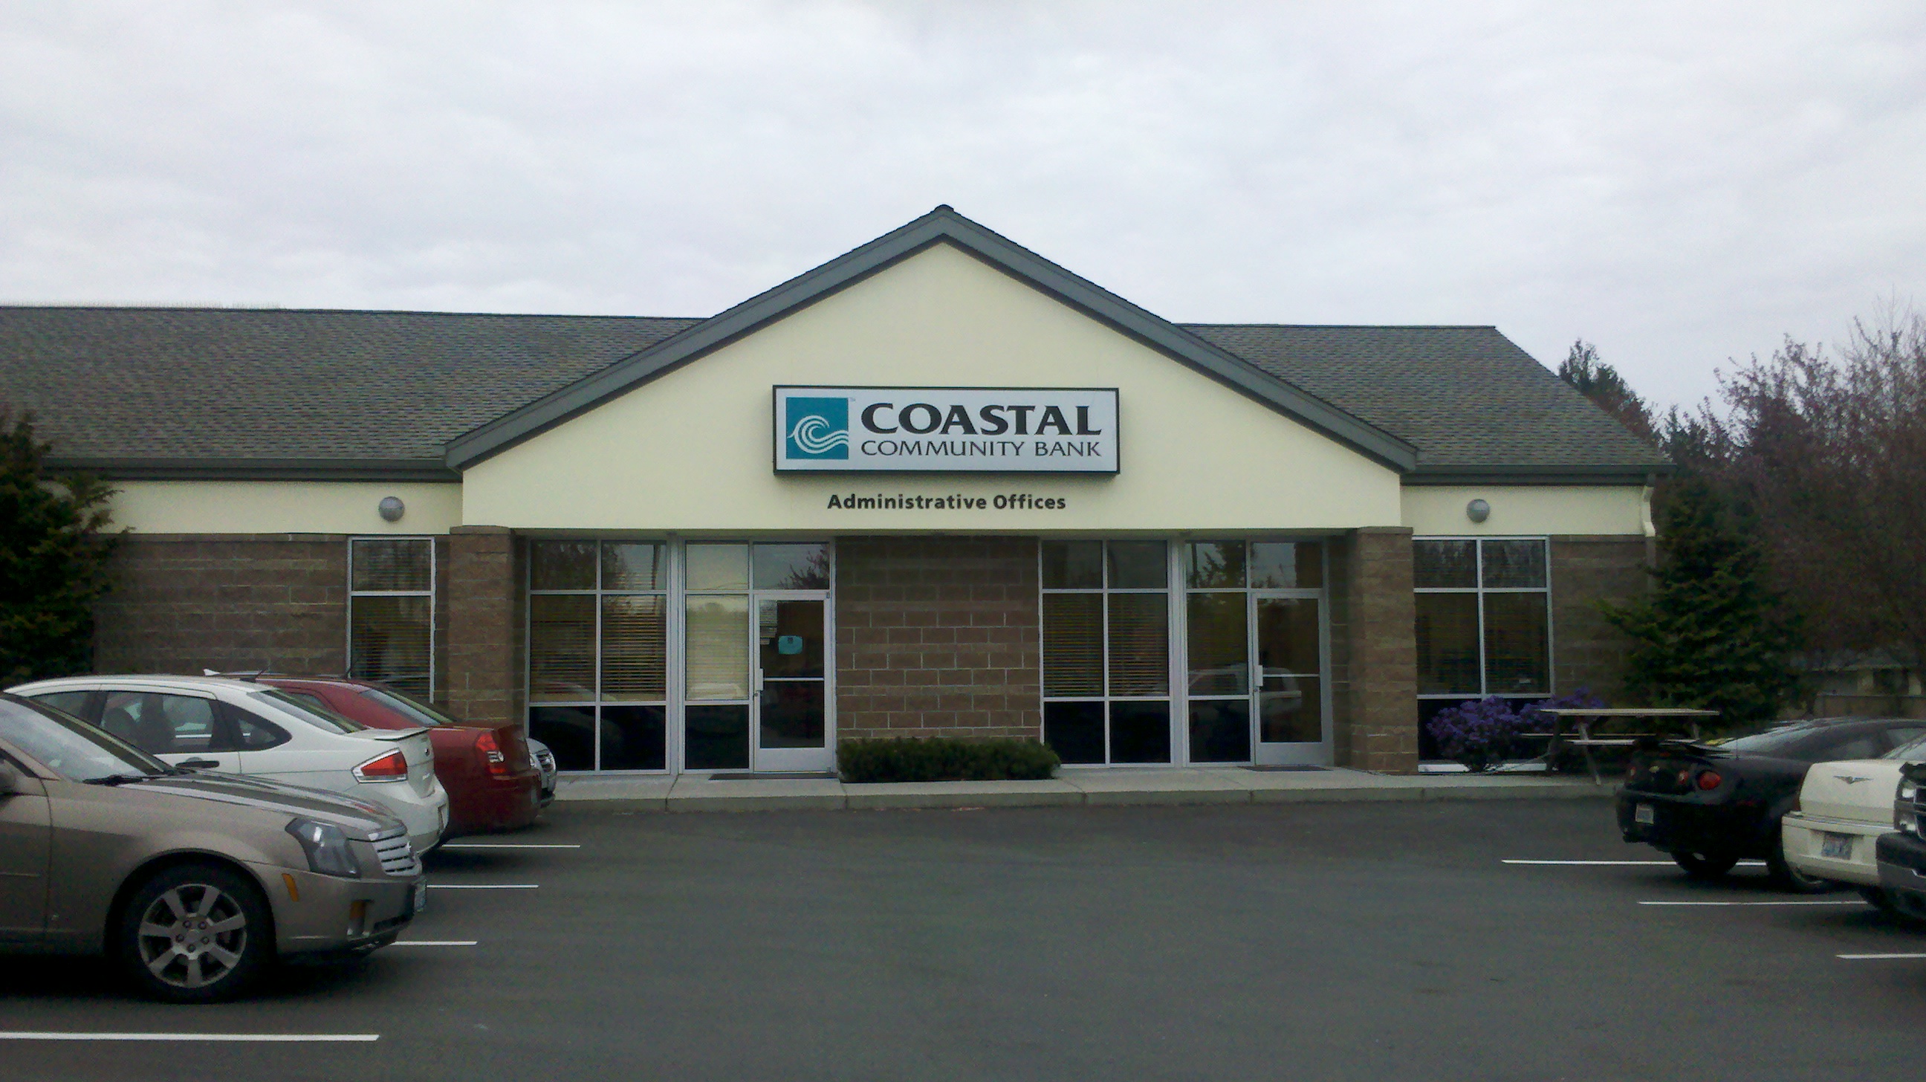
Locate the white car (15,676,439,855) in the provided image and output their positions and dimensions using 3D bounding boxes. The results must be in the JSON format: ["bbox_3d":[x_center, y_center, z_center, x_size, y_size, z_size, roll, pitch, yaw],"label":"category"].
[{"bbox_3d":[-5.891,1.696,10.733,4.440,1.490,1.730,0,-4,-8],"label":"white car"}]

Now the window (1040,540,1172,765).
[{"bbox_3d":[1.733,1.360,18.620,1.653,2.736,0.140,0,-4,-5],"label":"window"}]

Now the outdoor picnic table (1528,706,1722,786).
[{"bbox_3d":[7.580,2.309,17.484,1.850,0.760,1.500,0,-4,-1],"label":"outdoor picnic table"}]

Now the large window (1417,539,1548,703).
[{"bbox_3d":[6.446,1.281,19.066,1.781,2.653,0.140,0,-4,-5],"label":"large window"}]

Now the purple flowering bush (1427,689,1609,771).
[{"bbox_3d":[6.665,2.275,18.383,2.100,0.980,1.150,0,-4,-6],"label":"purple flowering bush"}]

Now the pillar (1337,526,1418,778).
[{"bbox_3d":[5.105,1.333,18.647,0.651,2.941,0.580,0,-4,-5],"label":"pillar"}]

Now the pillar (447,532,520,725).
[{"bbox_3d":[-5.291,1.288,16.935,0.640,2.860,0.630,0,-4,-6],"label":"pillar"}]

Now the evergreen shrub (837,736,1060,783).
[{"bbox_3d":[-0.179,2.493,17.684,2.560,0.470,0.900,0,-4,-6],"label":"evergreen shrub"}]

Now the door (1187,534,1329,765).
[{"bbox_3d":[3.636,1.381,18.913,1.820,2.780,0.120,0,-4,-6],"label":"door"}]

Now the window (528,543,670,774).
[{"bbox_3d":[-4.289,1.359,18.058,1.650,2.714,0.140,0,-4,-5],"label":"window"}]

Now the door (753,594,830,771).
[{"bbox_3d":[-2.034,1.700,18.276,0.920,2.130,0.100,0,-4,-6],"label":"door"}]

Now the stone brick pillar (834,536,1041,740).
[{"bbox_3d":[-0.318,1.330,18.522,2.471,2.755,0.300,0,-4,-5],"label":"stone brick pillar"}]

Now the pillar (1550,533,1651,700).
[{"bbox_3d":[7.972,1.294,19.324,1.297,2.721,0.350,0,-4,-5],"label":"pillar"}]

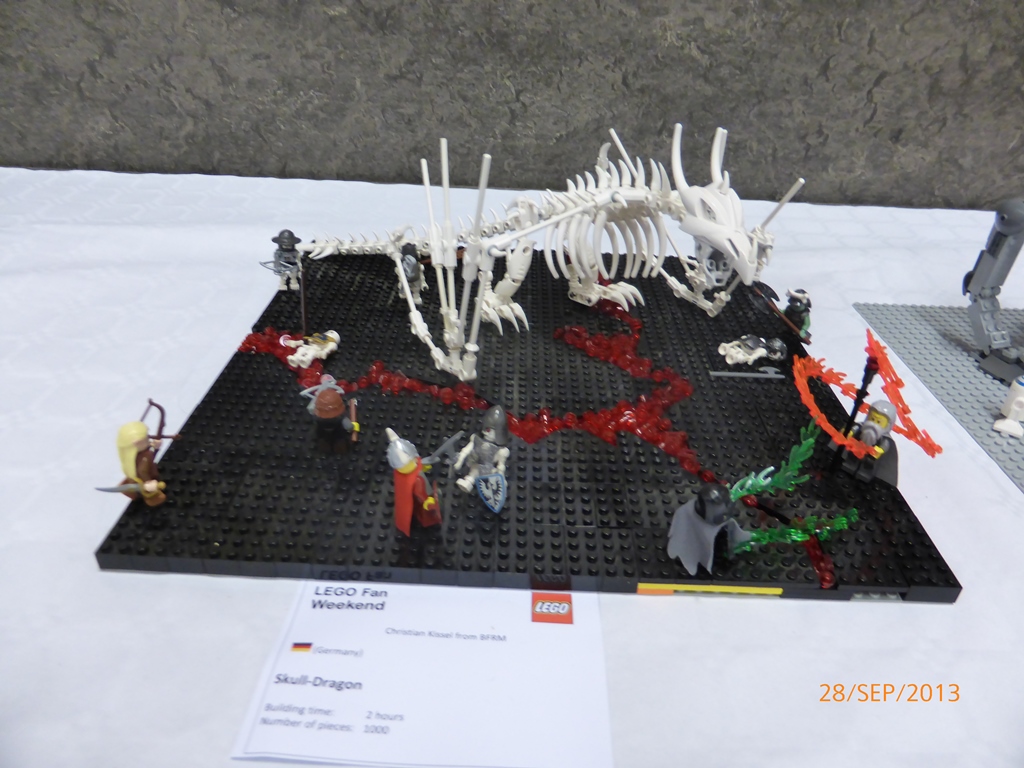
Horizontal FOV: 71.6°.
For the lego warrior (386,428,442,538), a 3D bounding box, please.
[{"bbox_3d":[-0.045,0.043,0.327,0.026,0.050,0.026,-18,37,-28],"label":"lego warrior"}]

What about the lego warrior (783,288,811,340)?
[{"bbox_3d":[0.193,-0.046,0.488,0.025,0.043,0.020,24,38,31],"label":"lego warrior"}]

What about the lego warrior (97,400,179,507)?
[{"bbox_3d":[-0.175,0.035,0.335,0.035,0.049,0.025,-1,32,-4],"label":"lego warrior"}]

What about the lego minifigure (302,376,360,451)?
[{"bbox_3d":[-0.096,0.016,0.379,0.029,0.039,0.024,2,32,0],"label":"lego minifigure"}]

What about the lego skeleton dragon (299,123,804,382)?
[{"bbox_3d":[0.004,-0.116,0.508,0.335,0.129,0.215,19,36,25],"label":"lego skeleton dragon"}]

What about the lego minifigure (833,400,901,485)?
[{"bbox_3d":[0.186,0.027,0.368,0.021,0.046,0.029,-22,39,-32],"label":"lego minifigure"}]

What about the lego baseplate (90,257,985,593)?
[{"bbox_3d":[0.011,-0.013,0.474,0.384,0.011,0.376,2,32,0],"label":"lego baseplate"}]

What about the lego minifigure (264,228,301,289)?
[{"bbox_3d":[-0.177,-0.096,0.547,0.030,0.046,0.020,-1,32,-4],"label":"lego minifigure"}]

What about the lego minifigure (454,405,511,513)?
[{"bbox_3d":[-0.010,0.034,0.345,0.027,0.048,0.024,19,36,25],"label":"lego minifigure"}]

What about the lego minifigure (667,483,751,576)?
[{"bbox_3d":[0.086,0.060,0.310,0.034,0.045,0.029,-12,35,-21],"label":"lego minifigure"}]

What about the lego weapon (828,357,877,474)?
[{"bbox_3d":[0.174,0.016,0.364,0.009,0.069,0.009,-22,39,-32],"label":"lego weapon"}]

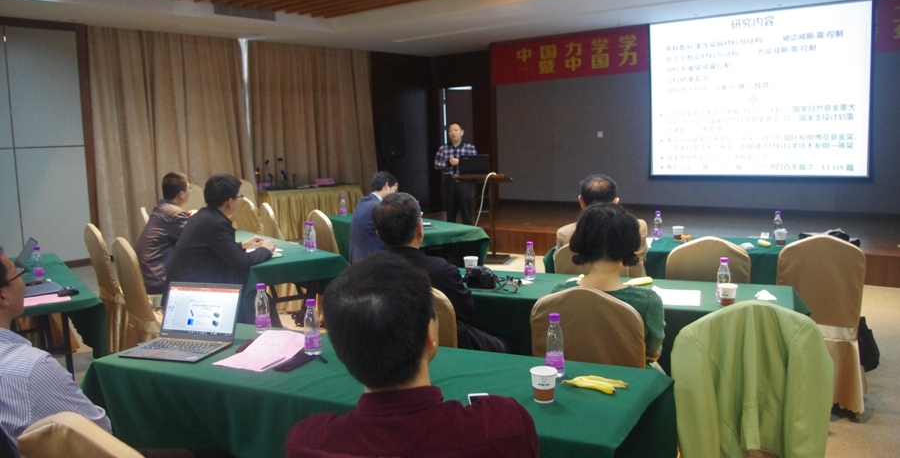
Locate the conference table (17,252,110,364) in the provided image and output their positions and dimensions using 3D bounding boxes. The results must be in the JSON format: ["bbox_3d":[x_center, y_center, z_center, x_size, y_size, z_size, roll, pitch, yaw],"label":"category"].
[{"bbox_3d":[-2.525,0.641,4.378,0.620,0.700,1.880,-6,8,-34],"label":"conference table"}]

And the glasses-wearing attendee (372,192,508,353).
[{"bbox_3d":[-0.007,0.465,3.366,0.520,1.250,0.780,4,9,37],"label":"glasses-wearing attendee"}]

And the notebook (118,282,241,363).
[{"bbox_3d":[-0.986,0.334,2.765,0.331,0.216,0.323,1,8,17],"label":"notebook"}]

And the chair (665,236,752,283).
[{"bbox_3d":[1.462,0.482,4.143,0.470,0.945,0.580,2,8,27],"label":"chair"}]

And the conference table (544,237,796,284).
[{"bbox_3d":[1.647,0.474,4.878,1.820,0.750,0.640,2,8,26],"label":"conference table"}]

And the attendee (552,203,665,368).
[{"bbox_3d":[0.687,0.494,3.168,0.480,1.230,0.720,1,8,25],"label":"attendee"}]

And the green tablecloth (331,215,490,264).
[{"bbox_3d":[-0.503,0.233,6.910,0.670,0.600,1.870,-6,8,-33],"label":"green tablecloth"}]

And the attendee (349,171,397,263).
[{"bbox_3d":[-0.576,0.132,6.343,0.750,1.245,0.500,-7,9,-35],"label":"attendee"}]

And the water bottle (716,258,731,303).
[{"bbox_3d":[1.221,0.220,3.329,0.061,0.200,0.061,-2,7,0],"label":"water bottle"}]

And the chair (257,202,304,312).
[{"bbox_3d":[-1.430,0.220,6.979,0.560,0.970,0.440,-7,9,-35],"label":"chair"}]

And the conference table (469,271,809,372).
[{"bbox_3d":[0.670,0.624,3.642,1.920,0.680,0.680,2,8,26],"label":"conference table"}]

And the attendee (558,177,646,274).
[{"bbox_3d":[0.977,0.276,4.567,0.550,1.260,0.780,2,8,26],"label":"attendee"}]

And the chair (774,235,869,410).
[{"bbox_3d":[2.011,0.475,4.066,0.430,0.960,0.550,2,8,26],"label":"chair"}]

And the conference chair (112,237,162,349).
[{"bbox_3d":[-1.836,0.499,4.892,0.560,0.960,0.440,-7,9,-37],"label":"conference chair"}]

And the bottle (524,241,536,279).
[{"bbox_3d":[0.412,0.165,3.877,0.060,0.200,0.060,-2,7,0],"label":"bottle"}]

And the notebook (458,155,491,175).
[{"bbox_3d":[0.323,-0.788,9.145,0.370,0.240,0.300,0,7,16],"label":"notebook"}]

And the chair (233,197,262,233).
[{"bbox_3d":[-1.955,0.110,7.921,0.560,0.930,0.450,-8,9,-40],"label":"chair"}]

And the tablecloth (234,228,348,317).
[{"bbox_3d":[-1.487,0.429,5.600,0.680,0.600,1.900,-7,9,-34],"label":"tablecloth"}]

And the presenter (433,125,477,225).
[{"bbox_3d":[0.076,-0.480,9.369,0.540,1.700,0.360,0,7,14],"label":"presenter"}]

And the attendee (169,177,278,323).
[{"bbox_3d":[-1.452,0.308,4.745,0.850,1.300,0.560,-7,9,-36],"label":"attendee"}]

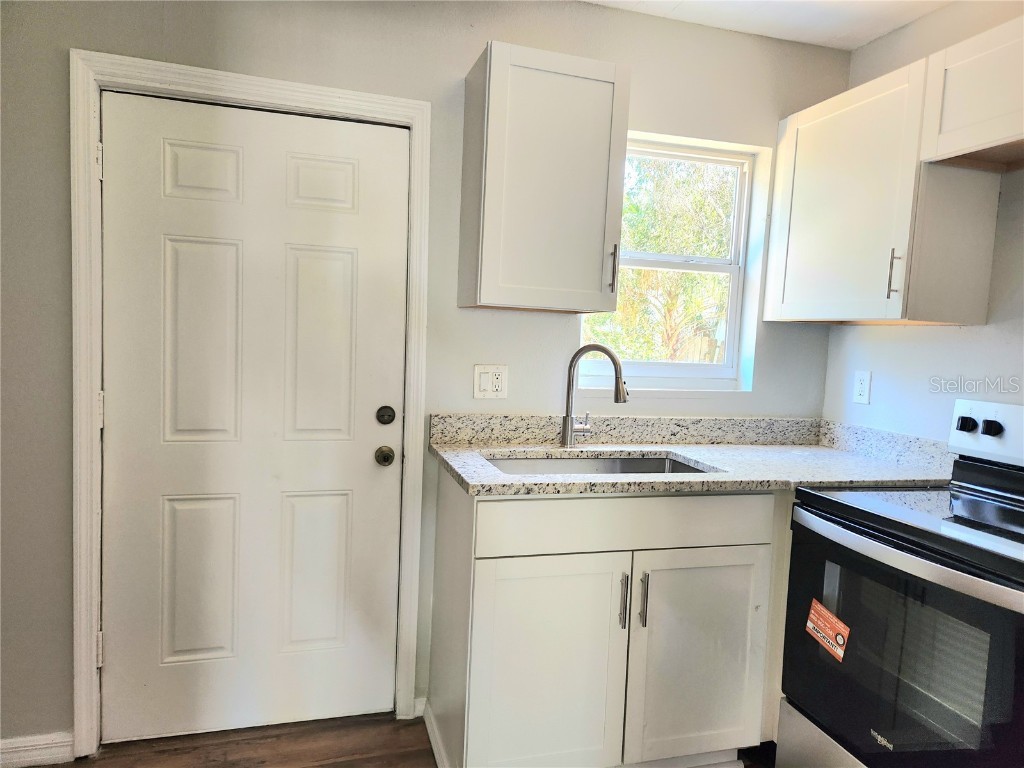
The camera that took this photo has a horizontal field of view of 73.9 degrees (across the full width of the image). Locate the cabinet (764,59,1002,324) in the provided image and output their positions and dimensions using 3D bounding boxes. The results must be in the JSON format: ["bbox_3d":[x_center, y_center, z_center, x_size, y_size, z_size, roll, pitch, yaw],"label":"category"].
[{"bbox_3d":[1.243,-0.592,2.363,0.327,0.755,0.676,1,4,-16],"label":"cabinet"}]

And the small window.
[{"bbox_3d":[0.589,-0.457,2.664,0.746,0.940,0.090,1,4,-16],"label":"small window"}]

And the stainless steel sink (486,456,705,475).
[{"bbox_3d":[0.266,0.374,2.171,0.730,0.210,0.420,1,4,-16],"label":"stainless steel sink"}]

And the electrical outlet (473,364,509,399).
[{"bbox_3d":[-0.072,-0.007,2.386,0.119,0.117,0.011,1,4,-16],"label":"electrical outlet"}]

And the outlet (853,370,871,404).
[{"bbox_3d":[1.330,0.013,2.586,0.011,0.121,0.073,1,4,-16],"label":"outlet"}]

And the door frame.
[{"bbox_3d":[-0.818,0.107,2.214,1.046,2.118,0.095,1,4,-16],"label":"door frame"}]

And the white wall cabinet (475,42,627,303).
[{"bbox_3d":[0.094,-0.626,2.217,0.452,0.764,0.325,1,4,-16],"label":"white wall cabinet"}]

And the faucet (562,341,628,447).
[{"bbox_3d":[0.303,0.047,2.357,0.260,0.370,0.095,6,5,41],"label":"faucet"}]

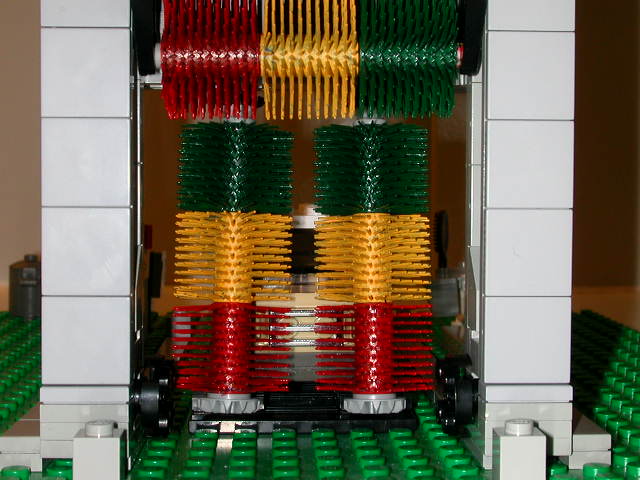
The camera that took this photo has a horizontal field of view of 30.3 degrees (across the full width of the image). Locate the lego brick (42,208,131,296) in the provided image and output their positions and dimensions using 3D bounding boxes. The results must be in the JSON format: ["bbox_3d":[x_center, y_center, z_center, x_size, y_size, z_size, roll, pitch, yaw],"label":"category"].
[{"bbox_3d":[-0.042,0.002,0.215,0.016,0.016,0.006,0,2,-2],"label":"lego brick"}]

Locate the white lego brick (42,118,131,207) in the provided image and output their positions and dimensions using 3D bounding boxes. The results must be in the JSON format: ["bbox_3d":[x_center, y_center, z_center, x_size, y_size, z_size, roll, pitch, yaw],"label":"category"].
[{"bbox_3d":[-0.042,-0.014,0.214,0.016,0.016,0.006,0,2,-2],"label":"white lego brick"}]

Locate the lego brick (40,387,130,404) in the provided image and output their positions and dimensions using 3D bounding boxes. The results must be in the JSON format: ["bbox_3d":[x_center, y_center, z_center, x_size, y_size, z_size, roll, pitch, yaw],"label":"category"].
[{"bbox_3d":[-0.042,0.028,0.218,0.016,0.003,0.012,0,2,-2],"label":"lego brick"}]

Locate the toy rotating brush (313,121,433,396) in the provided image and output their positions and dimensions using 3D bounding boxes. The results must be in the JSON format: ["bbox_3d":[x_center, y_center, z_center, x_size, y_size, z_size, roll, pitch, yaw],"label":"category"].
[{"bbox_3d":[0.012,0.004,0.261,0.026,0.060,0.026,-1,0,-2],"label":"toy rotating brush"}]

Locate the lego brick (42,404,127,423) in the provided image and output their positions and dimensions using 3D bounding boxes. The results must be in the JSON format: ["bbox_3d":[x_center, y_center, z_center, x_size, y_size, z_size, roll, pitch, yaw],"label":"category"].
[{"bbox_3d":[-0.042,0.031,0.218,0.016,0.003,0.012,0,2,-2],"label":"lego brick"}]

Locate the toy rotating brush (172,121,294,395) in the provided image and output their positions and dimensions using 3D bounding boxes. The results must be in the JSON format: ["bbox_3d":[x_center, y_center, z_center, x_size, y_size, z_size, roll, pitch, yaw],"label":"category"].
[{"bbox_3d":[-0.019,0.004,0.261,0.026,0.060,0.026,1,0,-2],"label":"toy rotating brush"}]

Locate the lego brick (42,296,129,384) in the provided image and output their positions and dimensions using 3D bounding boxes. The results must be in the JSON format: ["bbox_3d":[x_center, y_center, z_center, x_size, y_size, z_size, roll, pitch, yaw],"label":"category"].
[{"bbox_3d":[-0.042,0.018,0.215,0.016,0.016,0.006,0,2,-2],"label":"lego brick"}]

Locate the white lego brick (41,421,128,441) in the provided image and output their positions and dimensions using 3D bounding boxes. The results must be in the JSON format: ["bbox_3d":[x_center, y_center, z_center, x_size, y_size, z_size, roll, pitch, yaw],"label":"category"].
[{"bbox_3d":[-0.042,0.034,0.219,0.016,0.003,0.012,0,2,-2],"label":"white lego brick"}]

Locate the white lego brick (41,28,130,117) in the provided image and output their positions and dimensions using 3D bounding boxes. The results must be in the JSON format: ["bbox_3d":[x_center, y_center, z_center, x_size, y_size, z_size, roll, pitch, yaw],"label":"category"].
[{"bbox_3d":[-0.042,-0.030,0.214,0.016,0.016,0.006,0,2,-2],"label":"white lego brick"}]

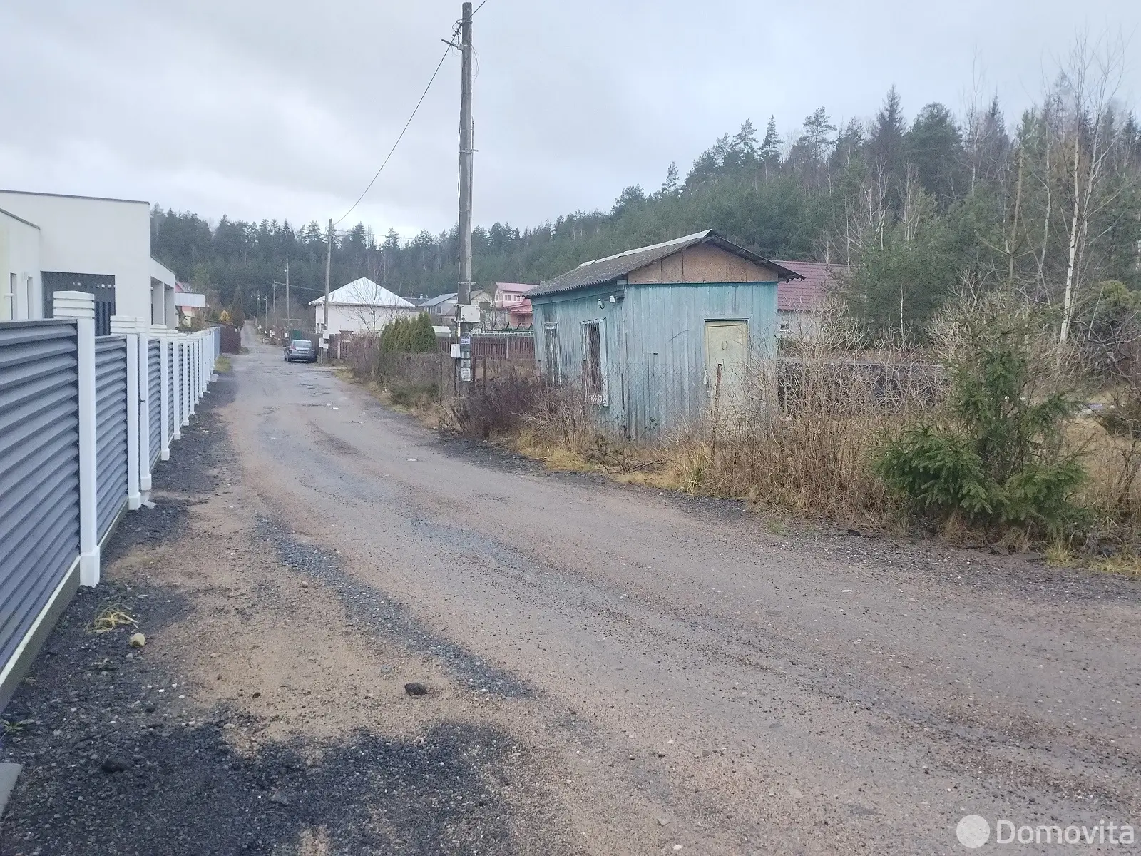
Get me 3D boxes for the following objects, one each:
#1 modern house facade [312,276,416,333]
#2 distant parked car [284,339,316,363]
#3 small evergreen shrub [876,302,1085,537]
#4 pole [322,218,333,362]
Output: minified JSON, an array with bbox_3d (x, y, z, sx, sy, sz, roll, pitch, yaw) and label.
[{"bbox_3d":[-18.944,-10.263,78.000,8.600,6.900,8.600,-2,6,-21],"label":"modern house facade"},{"bbox_3d":[-18.186,-5.182,57.800,1.780,1.470,4.400,-2,6,-22],"label":"distant parked car"},{"bbox_3d":[3.592,-0.098,7.500,1.700,1.950,1.600,3,6,25],"label":"small evergreen shrub"},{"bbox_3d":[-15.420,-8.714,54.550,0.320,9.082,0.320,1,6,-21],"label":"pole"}]

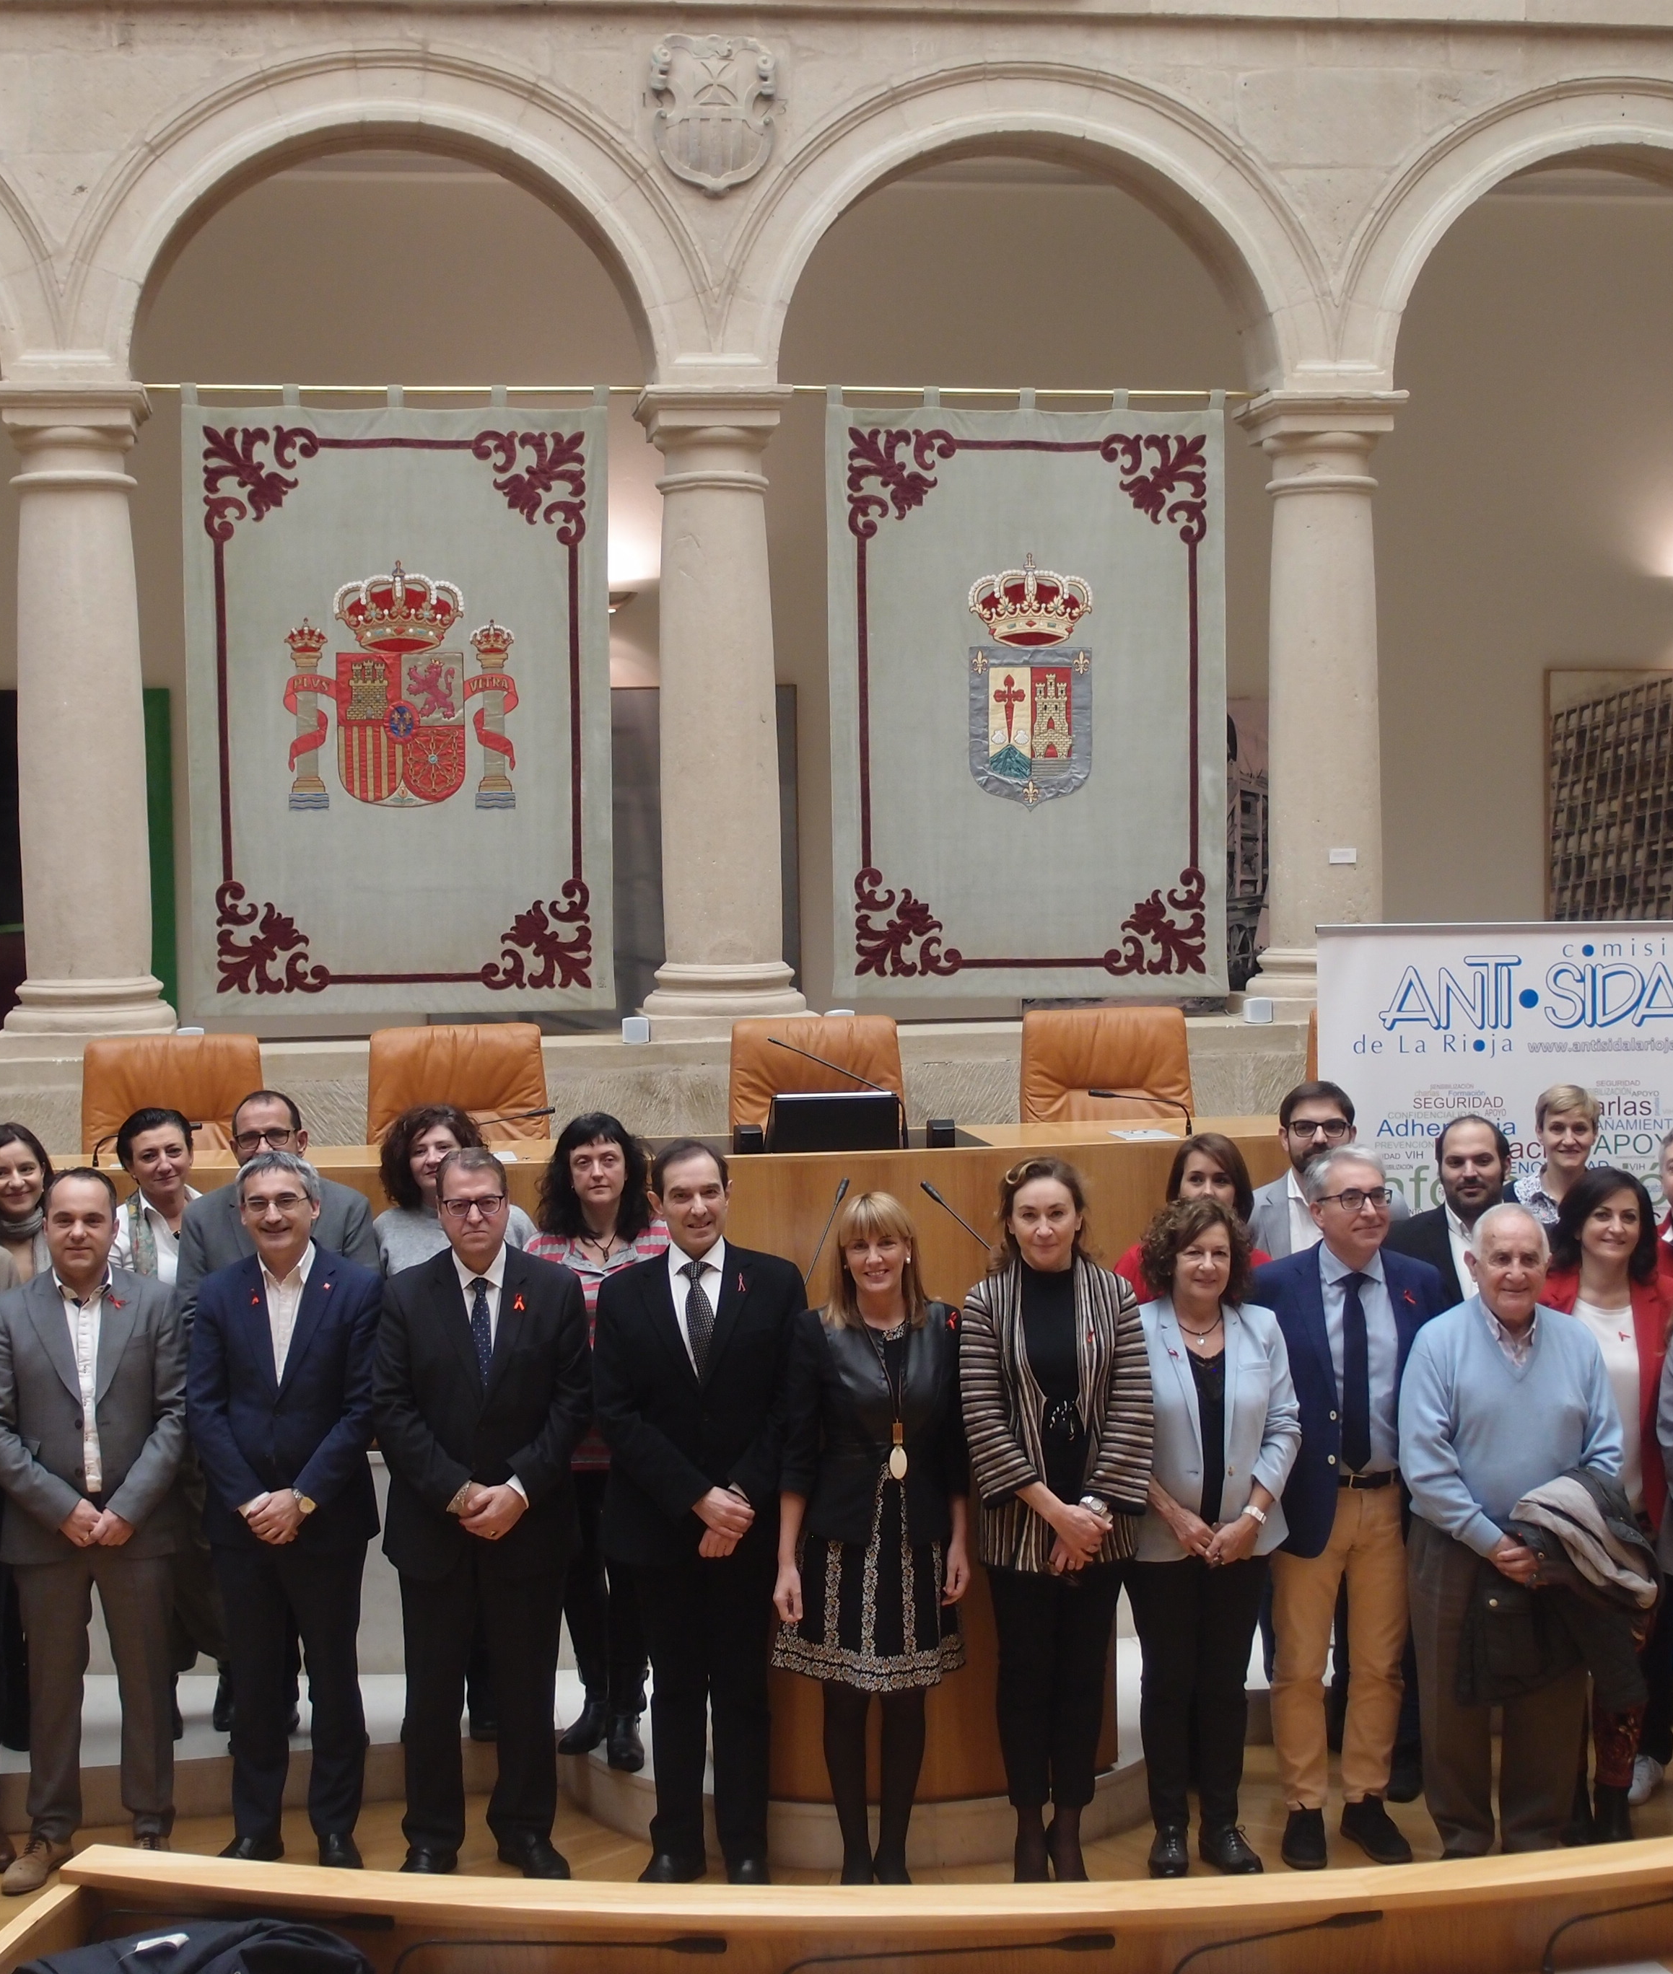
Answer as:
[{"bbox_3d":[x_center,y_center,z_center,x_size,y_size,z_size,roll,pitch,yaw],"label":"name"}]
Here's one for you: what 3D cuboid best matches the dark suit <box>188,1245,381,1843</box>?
[{"bbox_3d":[-1.389,1.393,7.244,0.490,1.491,0.340,-1,3,-9],"label":"dark suit"}]

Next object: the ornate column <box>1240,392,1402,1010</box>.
[{"bbox_3d":[1.935,-1.091,11.467,0.610,2.402,0.610,-1,3,-8],"label":"ornate column"}]

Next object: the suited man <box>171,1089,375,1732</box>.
[{"bbox_3d":[-1.540,1.137,7.918,0.540,1.721,0.360,-1,3,-10],"label":"suited man"}]

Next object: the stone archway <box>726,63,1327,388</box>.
[{"bbox_3d":[0.689,-2.887,11.194,2.375,1.228,0.500,-1,3,-8],"label":"stone archway"}]

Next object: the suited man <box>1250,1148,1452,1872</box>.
[{"bbox_3d":[1.261,1.276,7.141,0.500,1.750,0.360,-1,3,0],"label":"suited man"}]

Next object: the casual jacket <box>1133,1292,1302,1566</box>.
[{"bbox_3d":[0.922,1.078,7.057,0.440,0.649,0.300,-1,3,5],"label":"casual jacket"}]

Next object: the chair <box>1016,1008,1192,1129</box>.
[{"bbox_3d":[0.956,0.657,9.561,0.660,1.150,0.680,-1,3,-5],"label":"chair"}]

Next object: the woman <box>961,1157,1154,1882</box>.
[{"bbox_3d":[0.532,1.298,7.047,0.470,1.740,0.340,-1,3,6],"label":"woman"}]

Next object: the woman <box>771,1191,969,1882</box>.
[{"bbox_3d":[0.083,1.319,7.033,0.470,1.651,0.340,-1,3,-3],"label":"woman"}]

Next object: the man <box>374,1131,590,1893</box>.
[{"bbox_3d":[-0.872,1.283,7.125,0.530,1.781,0.380,-1,3,-7],"label":"man"}]

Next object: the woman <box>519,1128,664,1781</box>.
[{"bbox_3d":[-0.611,1.132,7.369,0.460,1.635,0.340,-1,3,-3],"label":"woman"}]

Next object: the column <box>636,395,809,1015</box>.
[{"bbox_3d":[-0.455,-1.075,11.493,0.640,2.509,0.640,-1,3,-8],"label":"column"}]

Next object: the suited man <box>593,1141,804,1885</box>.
[{"bbox_3d":[-0.334,1.261,7.066,0.520,1.779,0.360,-1,3,-3],"label":"suited man"}]

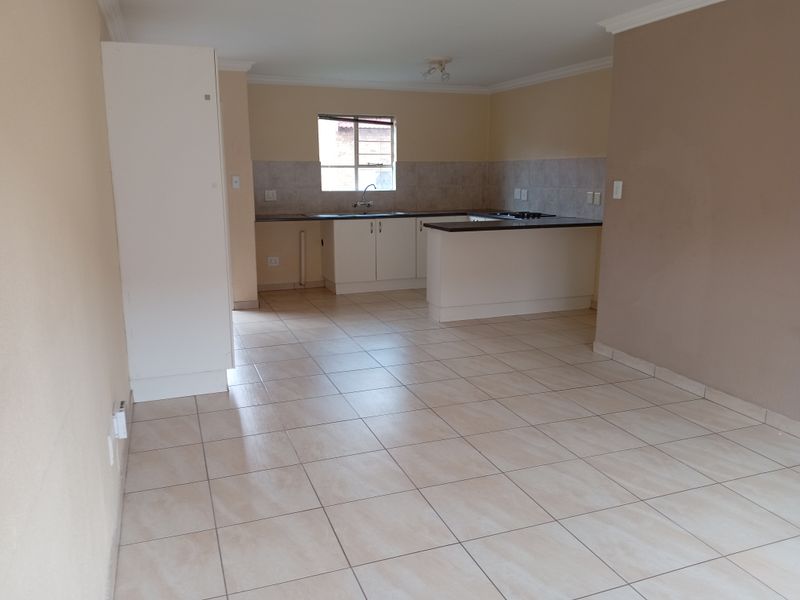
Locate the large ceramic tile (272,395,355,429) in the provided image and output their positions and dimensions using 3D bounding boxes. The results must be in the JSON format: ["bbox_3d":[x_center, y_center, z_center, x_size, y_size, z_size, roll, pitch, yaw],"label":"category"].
[{"bbox_3d":[-0.514,0.675,3.789,0.439,0.010,0.439,-4,12,-20],"label":"large ceramic tile"}]

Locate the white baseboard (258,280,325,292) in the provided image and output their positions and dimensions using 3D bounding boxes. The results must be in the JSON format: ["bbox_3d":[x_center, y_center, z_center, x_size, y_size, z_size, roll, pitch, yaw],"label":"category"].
[{"bbox_3d":[-1.367,-0.155,7.603,0.939,0.075,0.015,-4,12,-20],"label":"white baseboard"}]

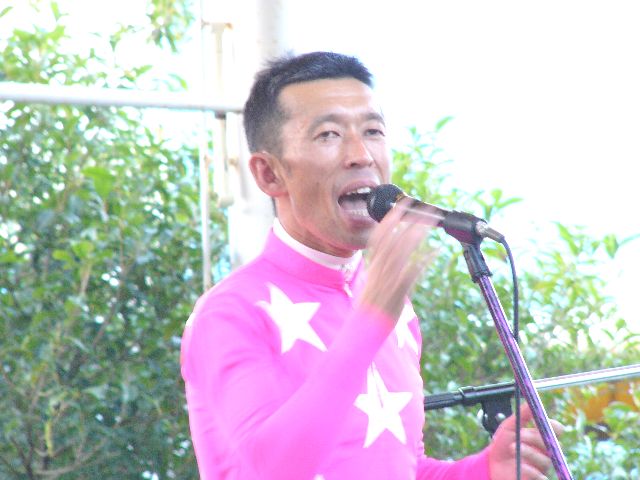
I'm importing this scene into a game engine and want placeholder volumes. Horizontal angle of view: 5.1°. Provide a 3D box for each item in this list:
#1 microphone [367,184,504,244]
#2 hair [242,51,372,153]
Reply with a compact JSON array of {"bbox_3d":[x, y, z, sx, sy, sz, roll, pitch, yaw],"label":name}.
[{"bbox_3d":[0.140,-0.028,8.700,0.197,0.055,0.052,15,4,32],"label":"microphone"},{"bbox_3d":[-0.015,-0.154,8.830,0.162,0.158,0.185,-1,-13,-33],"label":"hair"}]

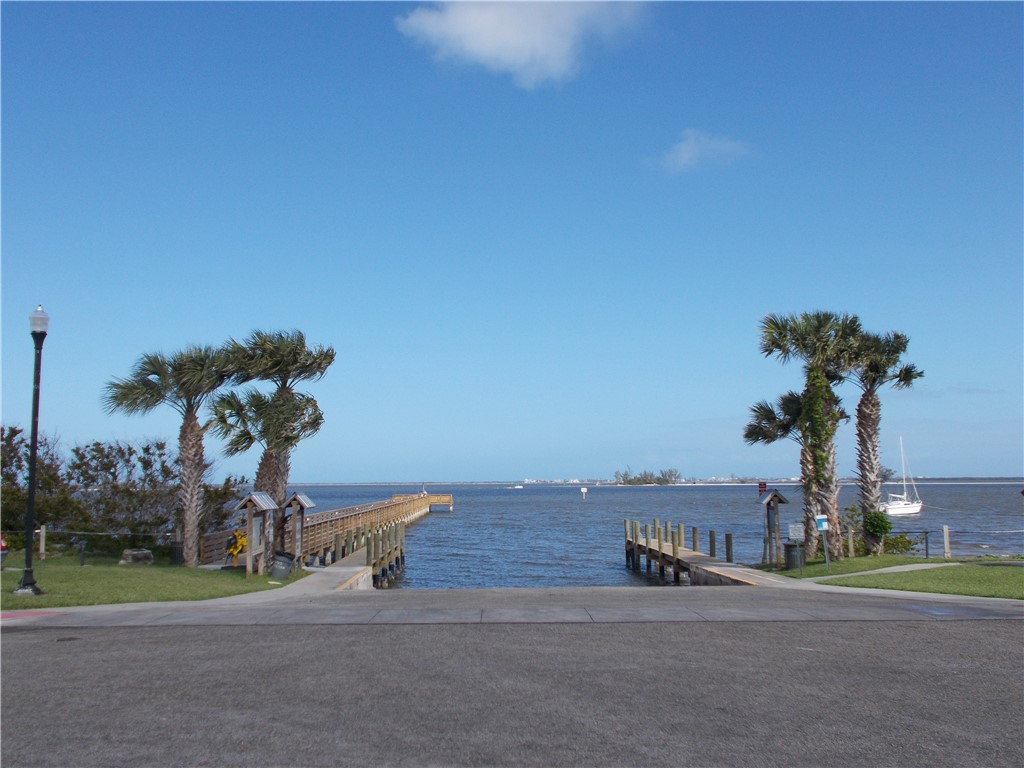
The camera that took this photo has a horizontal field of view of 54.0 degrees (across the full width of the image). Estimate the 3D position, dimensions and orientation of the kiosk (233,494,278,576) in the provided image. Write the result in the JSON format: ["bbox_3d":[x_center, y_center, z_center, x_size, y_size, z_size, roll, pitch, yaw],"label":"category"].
[{"bbox_3d":[-6.902,4.067,27.227,0.850,2.229,1.700,0,-6,-2],"label":"kiosk"}]

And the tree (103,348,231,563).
[{"bbox_3d":[-10.735,2.223,31.121,3.890,6.761,3.695,0,-6,0],"label":"tree"}]

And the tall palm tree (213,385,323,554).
[{"bbox_3d":[-7.154,2.782,29.313,3.277,5.295,3.113,0,-6,0],"label":"tall palm tree"}]

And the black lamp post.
[{"bbox_3d":[-9.800,1.298,20.648,0.500,5.913,0.500,0,-6,0],"label":"black lamp post"}]

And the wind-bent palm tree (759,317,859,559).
[{"bbox_3d":[9.742,1.675,32.704,3.340,8.061,3.173,0,-6,0],"label":"wind-bent palm tree"}]

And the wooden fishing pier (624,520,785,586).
[{"bbox_3d":[5.961,5.887,34.001,1.900,1.930,18.494,0,-6,-2],"label":"wooden fishing pier"}]

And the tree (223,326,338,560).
[{"bbox_3d":[-7.140,1.947,30.422,3.471,7.172,3.297,0,-6,0],"label":"tree"}]

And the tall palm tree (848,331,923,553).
[{"bbox_3d":[13.020,2.036,35.136,2.811,7.817,2.671,0,-6,0],"label":"tall palm tree"}]

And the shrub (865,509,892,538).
[{"bbox_3d":[12.593,4.828,34.560,0.979,0.979,0.881,0,-6,0],"label":"shrub"}]

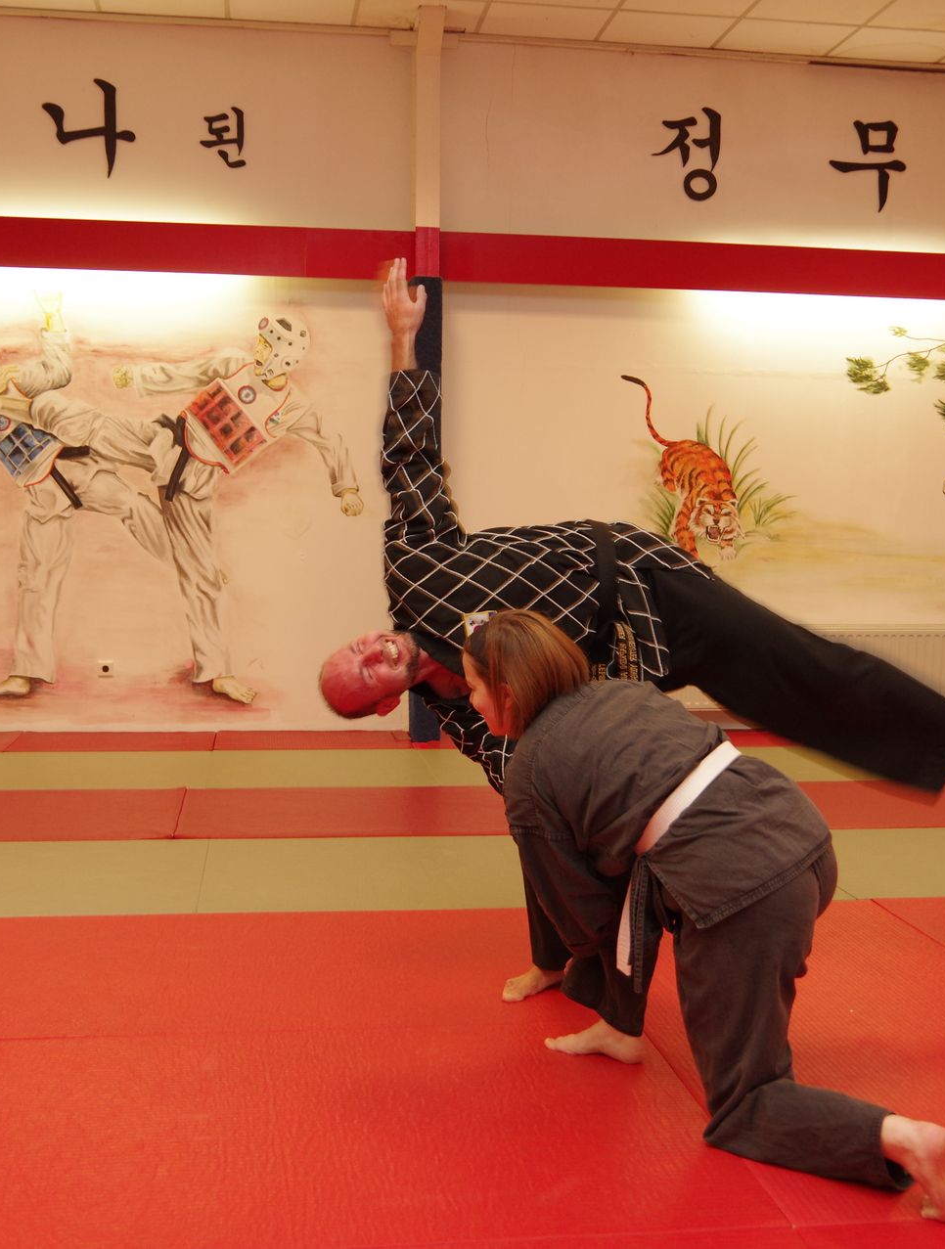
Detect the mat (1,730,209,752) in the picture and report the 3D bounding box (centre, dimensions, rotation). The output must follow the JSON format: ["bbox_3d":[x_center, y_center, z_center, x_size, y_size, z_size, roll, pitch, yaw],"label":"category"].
[{"bbox_3d":[-1.865,0.626,7.331,1.026,0.035,0.682,0,4,-8],"label":"mat"}]

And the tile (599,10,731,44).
[{"bbox_3d":[1.015,-3.122,7.371,0.635,0.020,0.460,0,4,-8],"label":"tile"}]

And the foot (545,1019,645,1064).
[{"bbox_3d":[0.279,0.892,3.100,0.230,0.090,0.090,3,5,27],"label":"foot"}]

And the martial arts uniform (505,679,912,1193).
[{"bbox_3d":[0.499,0.535,2.809,0.870,0.850,0.550,3,5,29],"label":"martial arts uniform"}]

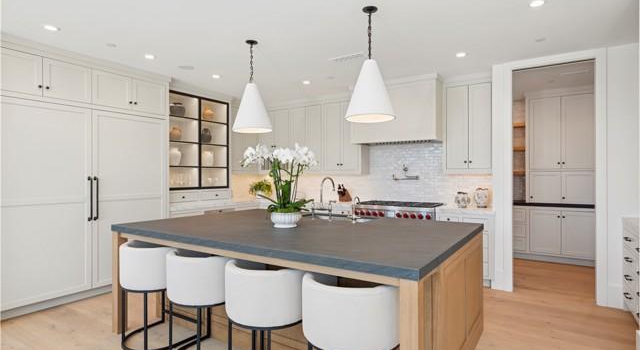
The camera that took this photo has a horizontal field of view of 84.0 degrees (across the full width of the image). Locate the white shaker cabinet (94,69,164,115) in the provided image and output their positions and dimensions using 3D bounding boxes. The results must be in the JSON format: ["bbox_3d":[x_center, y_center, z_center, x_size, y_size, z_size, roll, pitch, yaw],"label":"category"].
[{"bbox_3d":[-2.562,-0.988,4.529,0.614,0.426,0.913,0,0,33],"label":"white shaker cabinet"}]

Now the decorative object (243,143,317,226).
[{"bbox_3d":[-0.350,0.077,3.060,0.620,0.725,0.500,0,0,-6],"label":"decorative object"}]

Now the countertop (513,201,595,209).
[{"bbox_3d":[3.689,0.453,5.820,1.321,0.046,0.614,0,0,33],"label":"countertop"}]

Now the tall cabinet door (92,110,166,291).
[{"bbox_3d":[-2.336,0.279,4.384,0.050,2.008,0.902,0,0,33],"label":"tall cabinet door"}]

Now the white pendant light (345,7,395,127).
[{"bbox_3d":[0.410,-0.902,2.883,0.405,0.885,0.405,0,0,0],"label":"white pendant light"}]

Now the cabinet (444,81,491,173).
[{"bbox_3d":[2.101,-0.627,4.953,0.676,1.230,0.330,0,0,33],"label":"cabinet"}]

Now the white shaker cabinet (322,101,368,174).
[{"bbox_3d":[0.426,-0.606,5.925,0.734,1.201,0.302,0,0,33],"label":"white shaker cabinet"}]

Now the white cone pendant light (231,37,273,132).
[{"bbox_3d":[-0.683,-0.902,3.594,0.405,0.885,0.405,0,0,0],"label":"white cone pendant light"}]

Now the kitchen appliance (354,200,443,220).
[{"bbox_3d":[1.207,0.917,5.307,1.215,0.965,0.710,0,0,33],"label":"kitchen appliance"}]

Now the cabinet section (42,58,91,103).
[{"bbox_3d":[-2.836,-0.982,3.871,0.420,0.409,0.452,0,0,33],"label":"cabinet section"}]

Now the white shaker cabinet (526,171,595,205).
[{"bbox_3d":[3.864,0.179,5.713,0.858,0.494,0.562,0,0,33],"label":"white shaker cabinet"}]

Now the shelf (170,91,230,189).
[{"bbox_3d":[-2.020,-0.482,5.650,0.360,1.432,1.190,0,0,33],"label":"shelf"}]

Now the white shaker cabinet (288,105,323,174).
[{"bbox_3d":[-0.187,-0.608,6.322,0.726,1.186,0.302,0,0,33],"label":"white shaker cabinet"}]

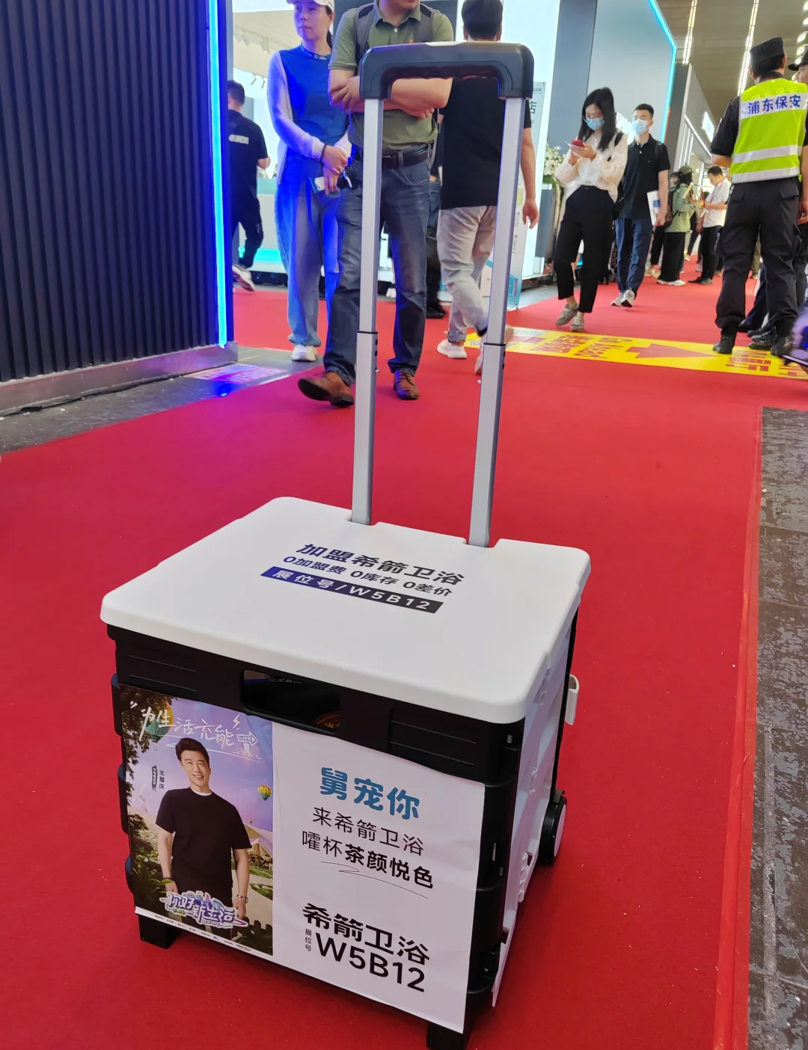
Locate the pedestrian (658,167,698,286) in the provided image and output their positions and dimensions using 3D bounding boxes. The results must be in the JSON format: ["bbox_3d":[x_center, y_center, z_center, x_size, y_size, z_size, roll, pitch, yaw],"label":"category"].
[{"bbox_3d":[3.811,-4.169,11.713,0.500,1.570,0.450,6,21,9],"label":"pedestrian"}]

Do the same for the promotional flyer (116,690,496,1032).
[{"bbox_3d":[-0.109,0.315,0.796,0.365,0.280,0.010,10,21,19],"label":"promotional flyer"}]

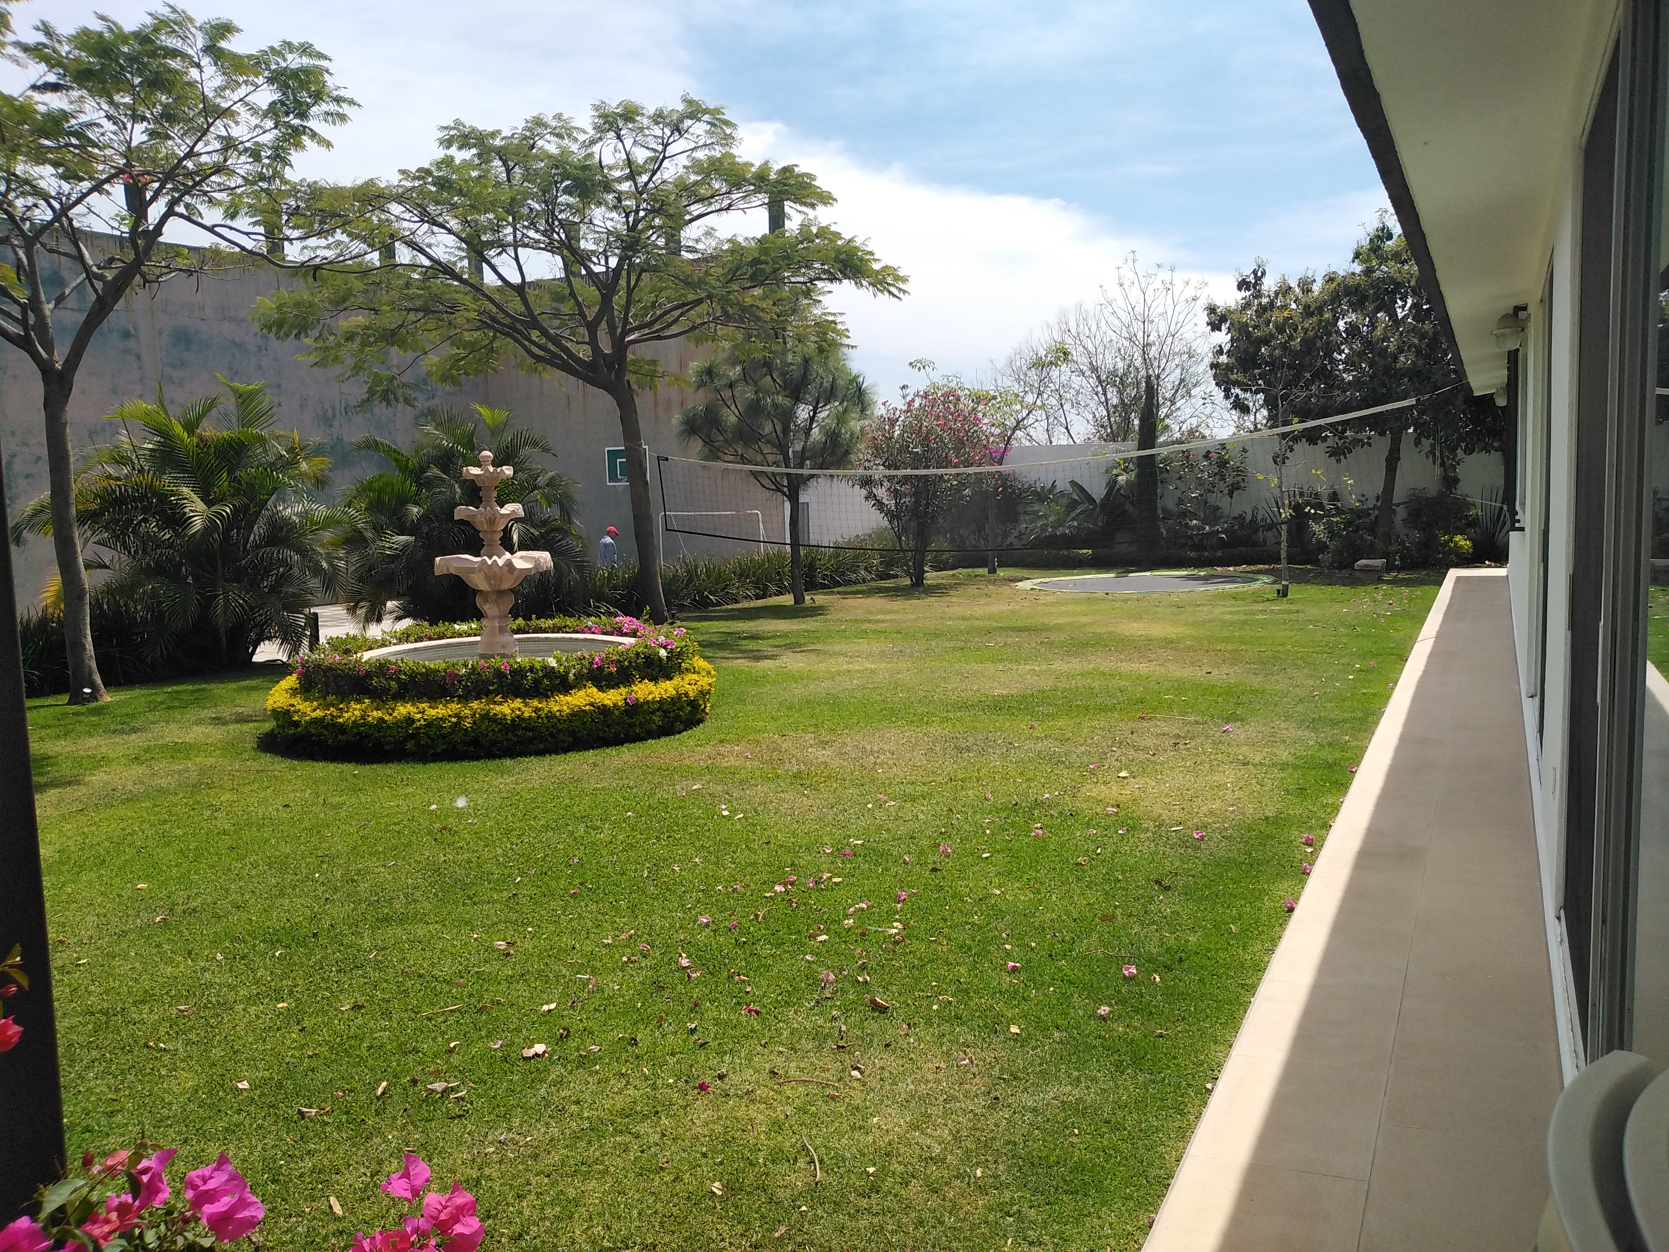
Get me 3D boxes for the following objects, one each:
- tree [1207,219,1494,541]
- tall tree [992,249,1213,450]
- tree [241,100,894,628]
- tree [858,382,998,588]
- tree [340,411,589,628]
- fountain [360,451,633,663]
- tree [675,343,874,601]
[{"bbox_3d":[9.329,-4.162,22.066,5.000,6.270,4.800,0,7,23],"label":"tree"},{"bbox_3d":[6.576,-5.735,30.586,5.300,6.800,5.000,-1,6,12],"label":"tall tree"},{"bbox_3d":[-3.597,-3.552,16.820,8.600,7.150,7.500,-3,6,-11],"label":"tree"},{"bbox_3d":[1.539,-2.447,21.712,2.450,3.530,2.400,-2,6,4],"label":"tree"},{"bbox_3d":[-5.021,-1.383,16.439,3.200,3.030,3.000,-4,6,-17],"label":"tree"},{"bbox_3d":[-2.839,-0.413,10.280,2.330,2.050,2.330,-4,6,-15],"label":"fountain"},{"bbox_3d":[-0.940,-2.401,19.280,2.950,4.140,2.800,-2,6,-2],"label":"tree"}]

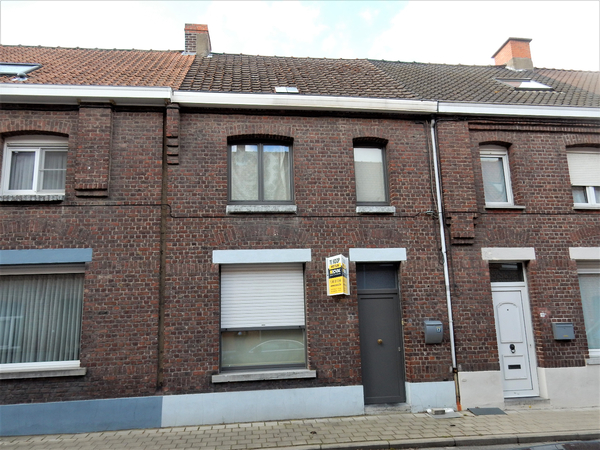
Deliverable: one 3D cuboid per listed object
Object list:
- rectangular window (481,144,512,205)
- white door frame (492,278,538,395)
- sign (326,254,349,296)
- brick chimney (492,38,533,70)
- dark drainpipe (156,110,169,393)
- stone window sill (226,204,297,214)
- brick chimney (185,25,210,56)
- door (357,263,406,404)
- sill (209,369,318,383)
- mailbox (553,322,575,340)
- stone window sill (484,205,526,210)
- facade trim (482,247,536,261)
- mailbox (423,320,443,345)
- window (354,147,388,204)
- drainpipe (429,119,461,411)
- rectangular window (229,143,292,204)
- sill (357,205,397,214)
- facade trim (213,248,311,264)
[{"bbox_3d":[4.151,-1.060,9.309,0.740,1.345,0.100,0,-11,-8],"label":"rectangular window"},{"bbox_3d":[4.264,2.271,8.731,0.892,2.296,0.090,0,-11,-8],"label":"white door frame"},{"bbox_3d":[0.746,0.945,8.052,0.440,0.712,0.370,0,-11,-8],"label":"sign"},{"bbox_3d":[6.554,-4.977,13.325,0.730,1.040,0.970,0,-11,-8],"label":"brick chimney"},{"bbox_3d":[-2.511,0.330,7.902,0.090,5.107,0.090,-1,-11,-8],"label":"dark drainpipe"},{"bbox_3d":[-0.735,-0.285,8.354,1.323,0.136,0.200,0,-11,-8],"label":"stone window sill"},{"bbox_3d":[-2.831,-4.895,12.046,0.621,0.941,0.780,0,-11,-8],"label":"brick chimney"},{"bbox_3d":[1.542,2.053,8.416,0.873,2.672,0.090,0,-11,-8],"label":"door"},{"bbox_3d":[-0.633,2.690,7.759,1.839,0.135,0.220,0,-11,-8],"label":"sill"},{"bbox_3d":[5.208,2.096,8.555,0.365,0.304,0.120,0,-11,-8],"label":"mailbox"},{"bbox_3d":[4.208,-0.350,9.005,0.891,0.065,0.220,0,-11,-8],"label":"stone window sill"},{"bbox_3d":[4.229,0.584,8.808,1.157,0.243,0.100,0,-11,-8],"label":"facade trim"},{"bbox_3d":[2.528,2.027,8.201,0.340,0.397,0.150,0,-11,-8],"label":"mailbox"},{"bbox_3d":[1.431,-1.056,8.937,0.740,1.315,0.100,0,-11,-8],"label":"window"},{"bbox_3d":[2.640,0.555,7.852,0.100,5.284,0.110,0,-10,-8],"label":"drainpipe"},{"bbox_3d":[-0.782,-1.040,8.632,1.306,1.315,0.100,0,-11,-8],"label":"rectangular window"},{"bbox_3d":[1.474,-0.289,8.621,0.793,0.140,0.220,0,-11,-8],"label":"sill"},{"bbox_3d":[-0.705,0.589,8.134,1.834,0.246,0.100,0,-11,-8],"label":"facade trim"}]

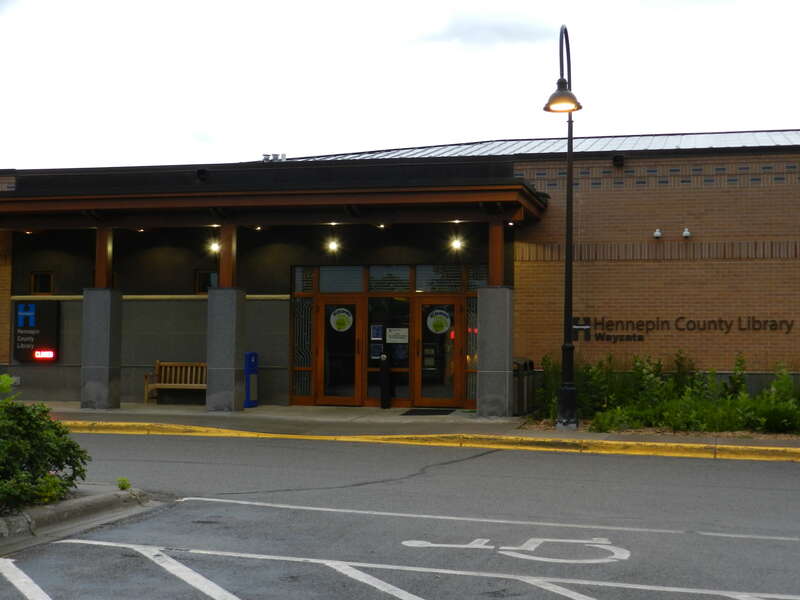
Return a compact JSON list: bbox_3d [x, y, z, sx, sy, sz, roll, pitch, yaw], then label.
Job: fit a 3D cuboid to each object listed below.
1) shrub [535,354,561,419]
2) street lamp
[{"bbox_3d":[2.525,1.476,20.900,0.500,1.072,0.500,0,-3,13],"label":"shrub"},{"bbox_3d":[2.335,-1.036,17.423,0.540,5.827,1.400,0,-3,13],"label":"street lamp"}]

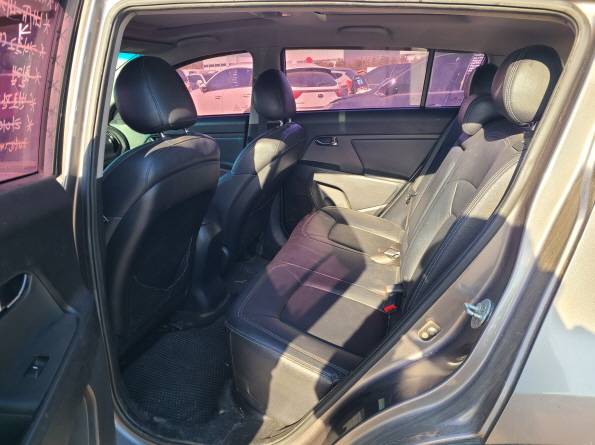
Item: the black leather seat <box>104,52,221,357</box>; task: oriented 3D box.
[{"bbox_3d":[-0.712,-0.057,1.548,0.836,0.974,0.530,4,17,13],"label":"black leather seat"}]

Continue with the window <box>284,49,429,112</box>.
[{"bbox_3d":[0.283,-0.728,2.303,0.729,0.316,0.041,4,30,13],"label":"window"}]

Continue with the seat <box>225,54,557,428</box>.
[{"bbox_3d":[0.351,-0.089,1.682,0.857,1.000,1.326,4,17,13],"label":"seat"}]

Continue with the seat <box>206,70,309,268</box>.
[{"bbox_3d":[-0.400,-0.259,2.230,0.816,0.969,0.530,4,17,13],"label":"seat"}]

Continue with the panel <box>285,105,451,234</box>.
[{"bbox_3d":[0.336,-0.281,2.429,0.949,0.653,0.122,4,17,13],"label":"panel"}]

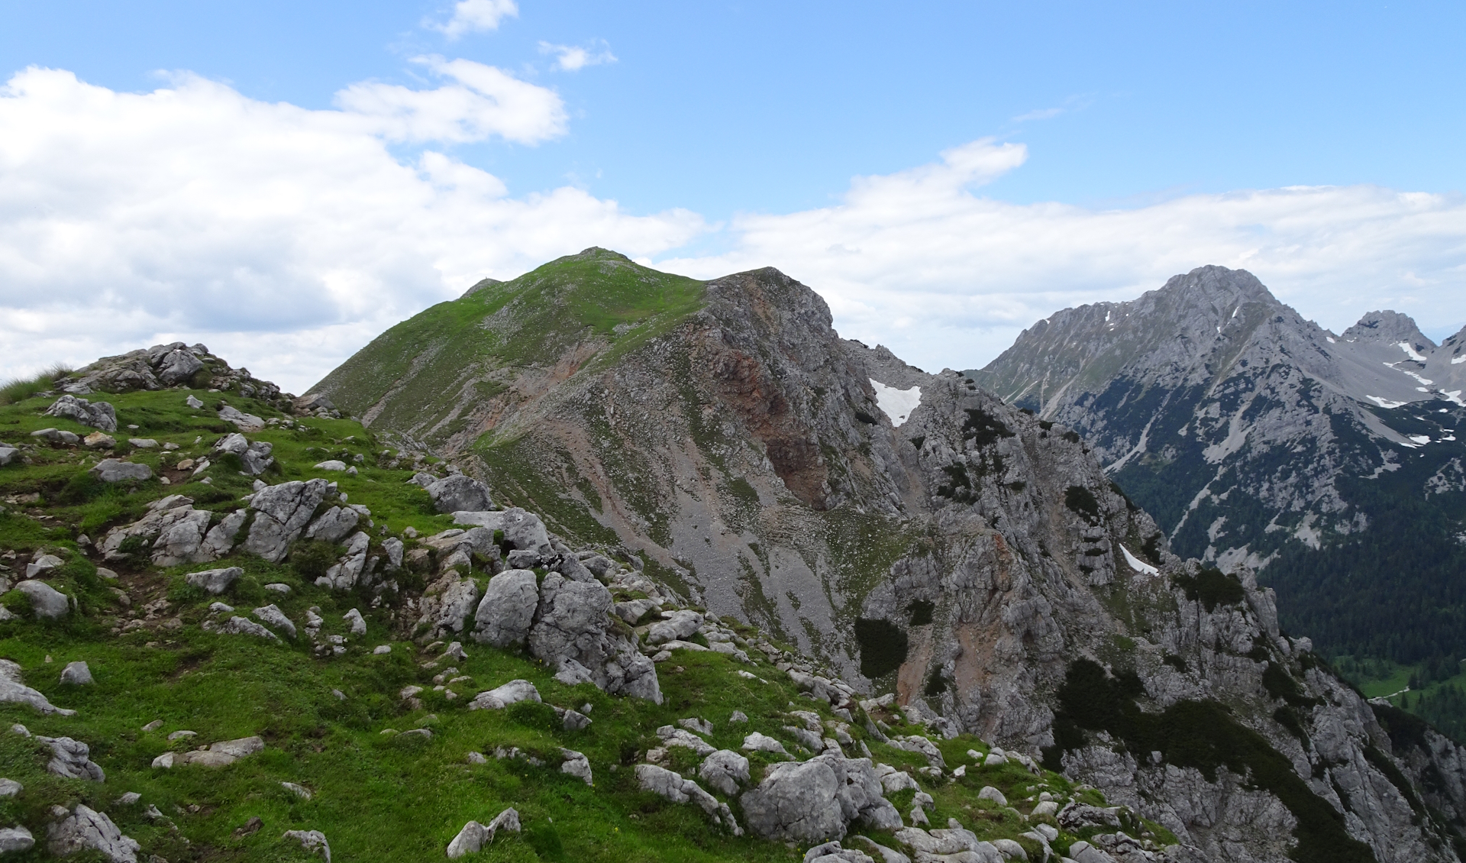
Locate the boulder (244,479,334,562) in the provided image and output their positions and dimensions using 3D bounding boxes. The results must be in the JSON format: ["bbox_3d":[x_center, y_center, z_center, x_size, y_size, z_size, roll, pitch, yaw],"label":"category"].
[{"bbox_3d":[-4.017,0.809,9.200,0.788,0.756,0.551,-1,2,-24],"label":"boulder"}]

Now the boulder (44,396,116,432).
[{"bbox_3d":[-8.670,-0.236,13.500,0.930,0.487,0.697,-1,2,-33],"label":"boulder"}]

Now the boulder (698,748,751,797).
[{"bbox_3d":[-0.047,1.877,5.600,0.282,0.256,0.239,0,2,0],"label":"boulder"}]

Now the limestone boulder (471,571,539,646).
[{"bbox_3d":[-1.610,1.249,7.200,0.487,0.556,0.462,0,2,-13],"label":"limestone boulder"}]

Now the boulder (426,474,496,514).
[{"bbox_3d":[-2.944,0.682,11.000,0.721,0.433,0.577,0,2,-15],"label":"boulder"}]

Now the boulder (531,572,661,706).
[{"bbox_3d":[-0.937,1.399,6.900,0.842,0.871,0.674,0,2,-8],"label":"boulder"}]

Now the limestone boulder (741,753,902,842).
[{"bbox_3d":[0.451,1.872,5.200,0.785,0.423,0.565,0,2,5],"label":"limestone boulder"}]

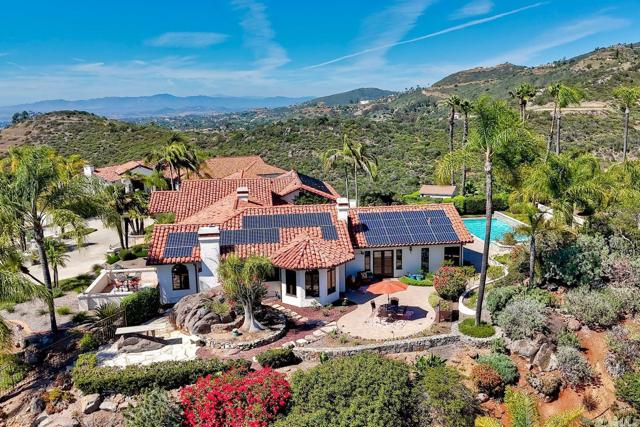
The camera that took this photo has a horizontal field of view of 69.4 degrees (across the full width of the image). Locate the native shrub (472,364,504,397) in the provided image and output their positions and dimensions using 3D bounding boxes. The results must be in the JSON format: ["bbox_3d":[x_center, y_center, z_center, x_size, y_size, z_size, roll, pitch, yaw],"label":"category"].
[{"bbox_3d":[8.614,8.527,23.651,1.522,1.289,1.446,4,14,21],"label":"native shrub"}]

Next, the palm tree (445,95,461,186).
[{"bbox_3d":[17.900,-8.700,61.500,2.200,13.300,2.200,3,14,16],"label":"palm tree"}]

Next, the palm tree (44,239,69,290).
[{"bbox_3d":[-17.450,3.330,30.700,1.550,3.400,1.550,-1,13,0],"label":"palm tree"}]

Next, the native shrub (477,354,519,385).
[{"bbox_3d":[8.930,7.770,23.200,2.000,1.300,1.800,-1,13,0],"label":"native shrub"}]

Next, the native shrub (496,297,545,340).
[{"bbox_3d":[11.327,5.940,26.041,2.552,1.952,2.297,5,14,24],"label":"native shrub"}]

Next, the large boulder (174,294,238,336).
[{"bbox_3d":[-6.733,5.811,27.049,3.602,1.898,2.701,-5,14,-15],"label":"large boulder"}]

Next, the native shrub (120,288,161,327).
[{"bbox_3d":[-10.785,5.638,27.815,2.206,2.034,1.875,-6,14,-22],"label":"native shrub"}]

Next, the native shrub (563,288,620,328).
[{"bbox_3d":[16.380,5.712,27.962,2.994,1.946,2.395,7,15,31],"label":"native shrub"}]

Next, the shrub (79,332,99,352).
[{"bbox_3d":[-13.075,7.283,26.119,0.986,0.979,0.887,-8,15,-28],"label":"shrub"}]

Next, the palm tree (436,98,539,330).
[{"bbox_3d":[9.050,0.250,25.400,5.100,12.600,5.100,4,14,20],"label":"palm tree"}]

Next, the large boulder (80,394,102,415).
[{"bbox_3d":[-10.730,8.950,21.650,0.950,0.850,0.800,-1,13,0],"label":"large boulder"}]

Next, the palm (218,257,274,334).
[{"bbox_3d":[-3.980,4.280,25.000,2.900,4.150,2.800,-1,13,0],"label":"palm"}]

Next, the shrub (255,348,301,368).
[{"bbox_3d":[-2.113,7.386,23.573,2.233,0.734,1.072,-2,13,-6],"label":"shrub"}]

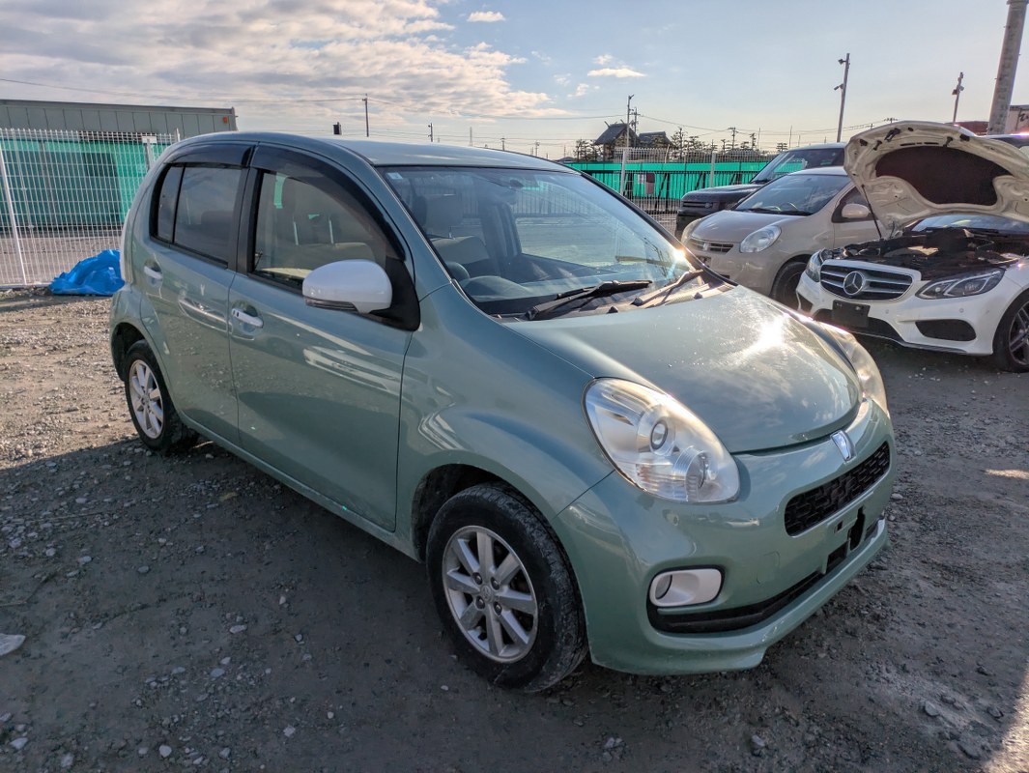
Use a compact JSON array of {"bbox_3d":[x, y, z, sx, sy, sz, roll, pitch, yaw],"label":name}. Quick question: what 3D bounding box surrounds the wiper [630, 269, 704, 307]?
[{"bbox_3d":[0.577,-0.366,2.708,0.090,0.070,0.620,29,32,23],"label":"wiper"}]

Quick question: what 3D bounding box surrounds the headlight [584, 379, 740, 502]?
[{"bbox_3d":[0.354,0.133,1.822,0.350,0.290,0.320,16,21,42],"label":"headlight"}]

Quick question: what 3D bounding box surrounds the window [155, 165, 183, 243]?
[{"bbox_3d":[-1.519,-0.809,3.274,0.190,0.335,0.040,12,1,43],"label":"window"}]

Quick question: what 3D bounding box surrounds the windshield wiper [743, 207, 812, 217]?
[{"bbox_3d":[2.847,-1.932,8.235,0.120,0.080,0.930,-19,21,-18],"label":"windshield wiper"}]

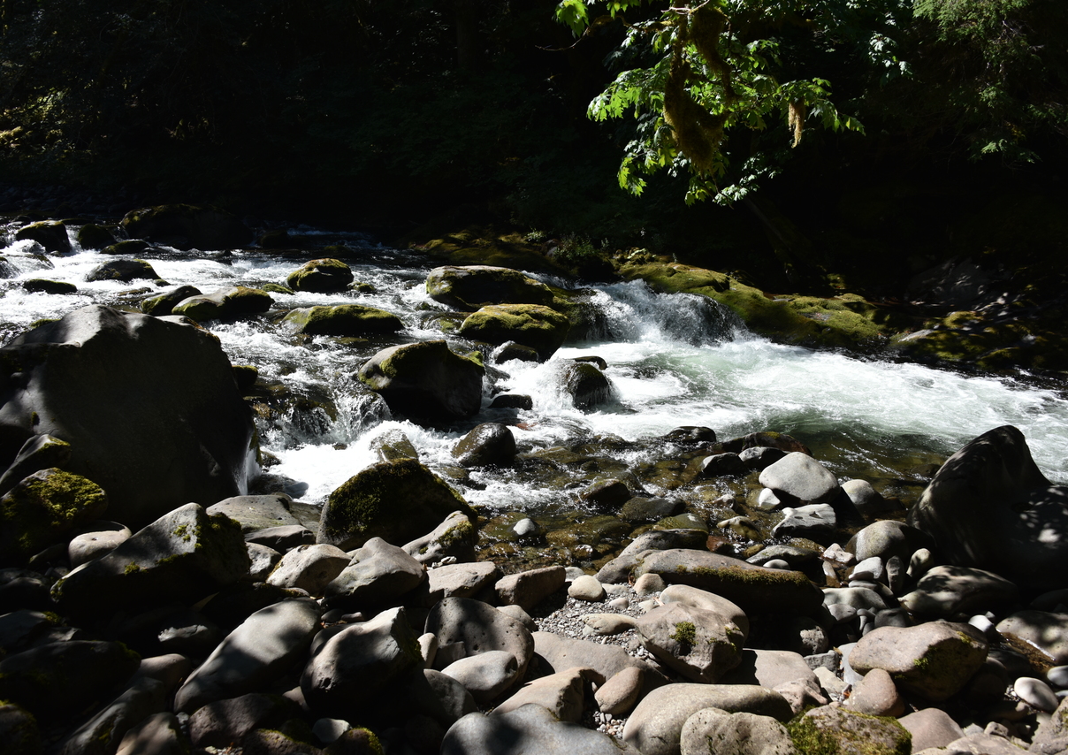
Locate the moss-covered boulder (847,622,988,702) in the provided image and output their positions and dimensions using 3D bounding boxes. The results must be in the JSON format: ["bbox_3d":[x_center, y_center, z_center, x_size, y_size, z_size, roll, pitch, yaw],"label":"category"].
[{"bbox_3d":[1.411,1.059,3.254,0.477,0.258,0.324,2,14,10],"label":"moss-covered boulder"}]

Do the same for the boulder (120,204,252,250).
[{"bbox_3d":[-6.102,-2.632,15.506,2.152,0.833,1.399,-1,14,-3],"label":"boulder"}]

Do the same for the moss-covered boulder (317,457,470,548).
[{"bbox_3d":[-0.775,0.733,5.005,0.868,0.496,0.608,-2,14,-8],"label":"moss-covered boulder"}]

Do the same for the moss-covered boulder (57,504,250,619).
[{"bbox_3d":[-1.676,0.809,3.902,0.807,0.448,0.500,-5,15,-21],"label":"moss-covered boulder"}]

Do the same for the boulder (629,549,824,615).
[{"bbox_3d":[0.872,0.951,4.054,0.883,0.253,0.318,4,14,17],"label":"boulder"}]

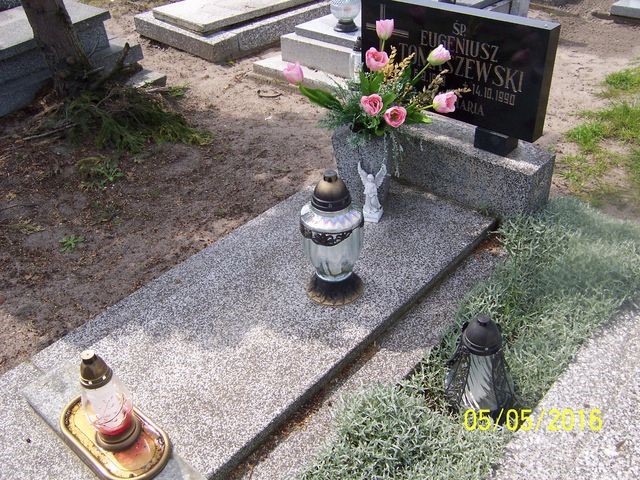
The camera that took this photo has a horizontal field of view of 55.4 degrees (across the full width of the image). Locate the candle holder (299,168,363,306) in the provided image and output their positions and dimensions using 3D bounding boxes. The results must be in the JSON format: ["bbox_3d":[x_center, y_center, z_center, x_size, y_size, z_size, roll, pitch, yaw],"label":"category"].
[{"bbox_3d":[0.032,-0.016,1.598,0.168,0.366,0.168,-2,36,2],"label":"candle holder"}]

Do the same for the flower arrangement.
[{"bbox_3d":[0.136,-0.456,1.783,0.549,0.370,0.314,27,46,35],"label":"flower arrangement"}]

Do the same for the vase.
[{"bbox_3d":[0.136,-0.234,1.993,0.176,0.235,0.176,27,46,35],"label":"vase"}]

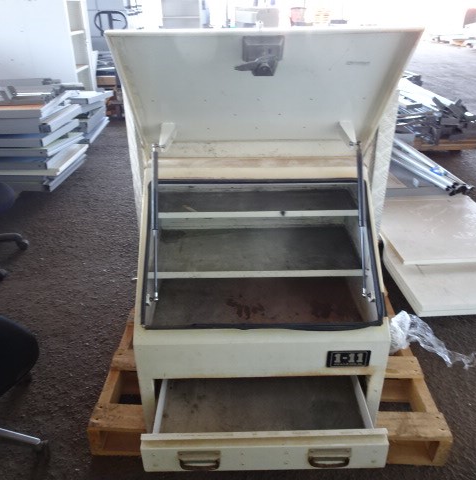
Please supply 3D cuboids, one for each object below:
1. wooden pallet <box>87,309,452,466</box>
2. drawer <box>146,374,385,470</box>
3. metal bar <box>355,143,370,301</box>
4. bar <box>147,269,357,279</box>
[{"bbox_3d":[0.115,0.399,1.956,1.165,0.129,1.170,1,28,2],"label":"wooden pallet"},{"bbox_3d":[0.077,0.510,1.427,0.690,0.130,0.450,-1,28,-1],"label":"drawer"},{"bbox_3d":[0.361,-0.062,1.295,0.022,0.457,0.022,-2,-1,1],"label":"metal bar"},{"bbox_3d":[0.053,0.101,1.340,0.652,0.023,0.020,-1,28,0],"label":"bar"}]

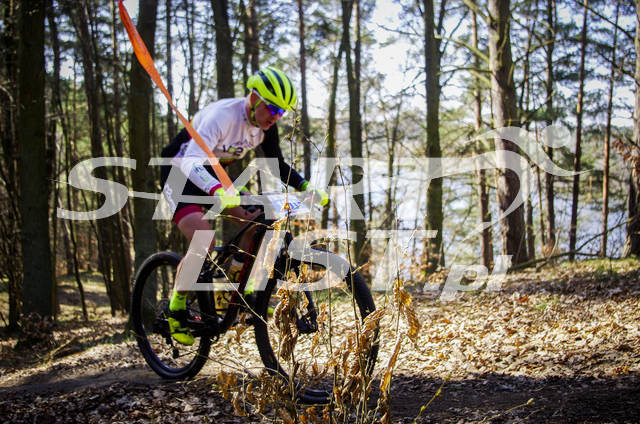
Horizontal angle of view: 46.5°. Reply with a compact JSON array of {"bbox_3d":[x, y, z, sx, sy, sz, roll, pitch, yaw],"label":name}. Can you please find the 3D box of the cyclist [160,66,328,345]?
[{"bbox_3d":[-0.496,-0.011,3.818,0.920,1.430,0.690,6,9,42],"label":"cyclist"}]

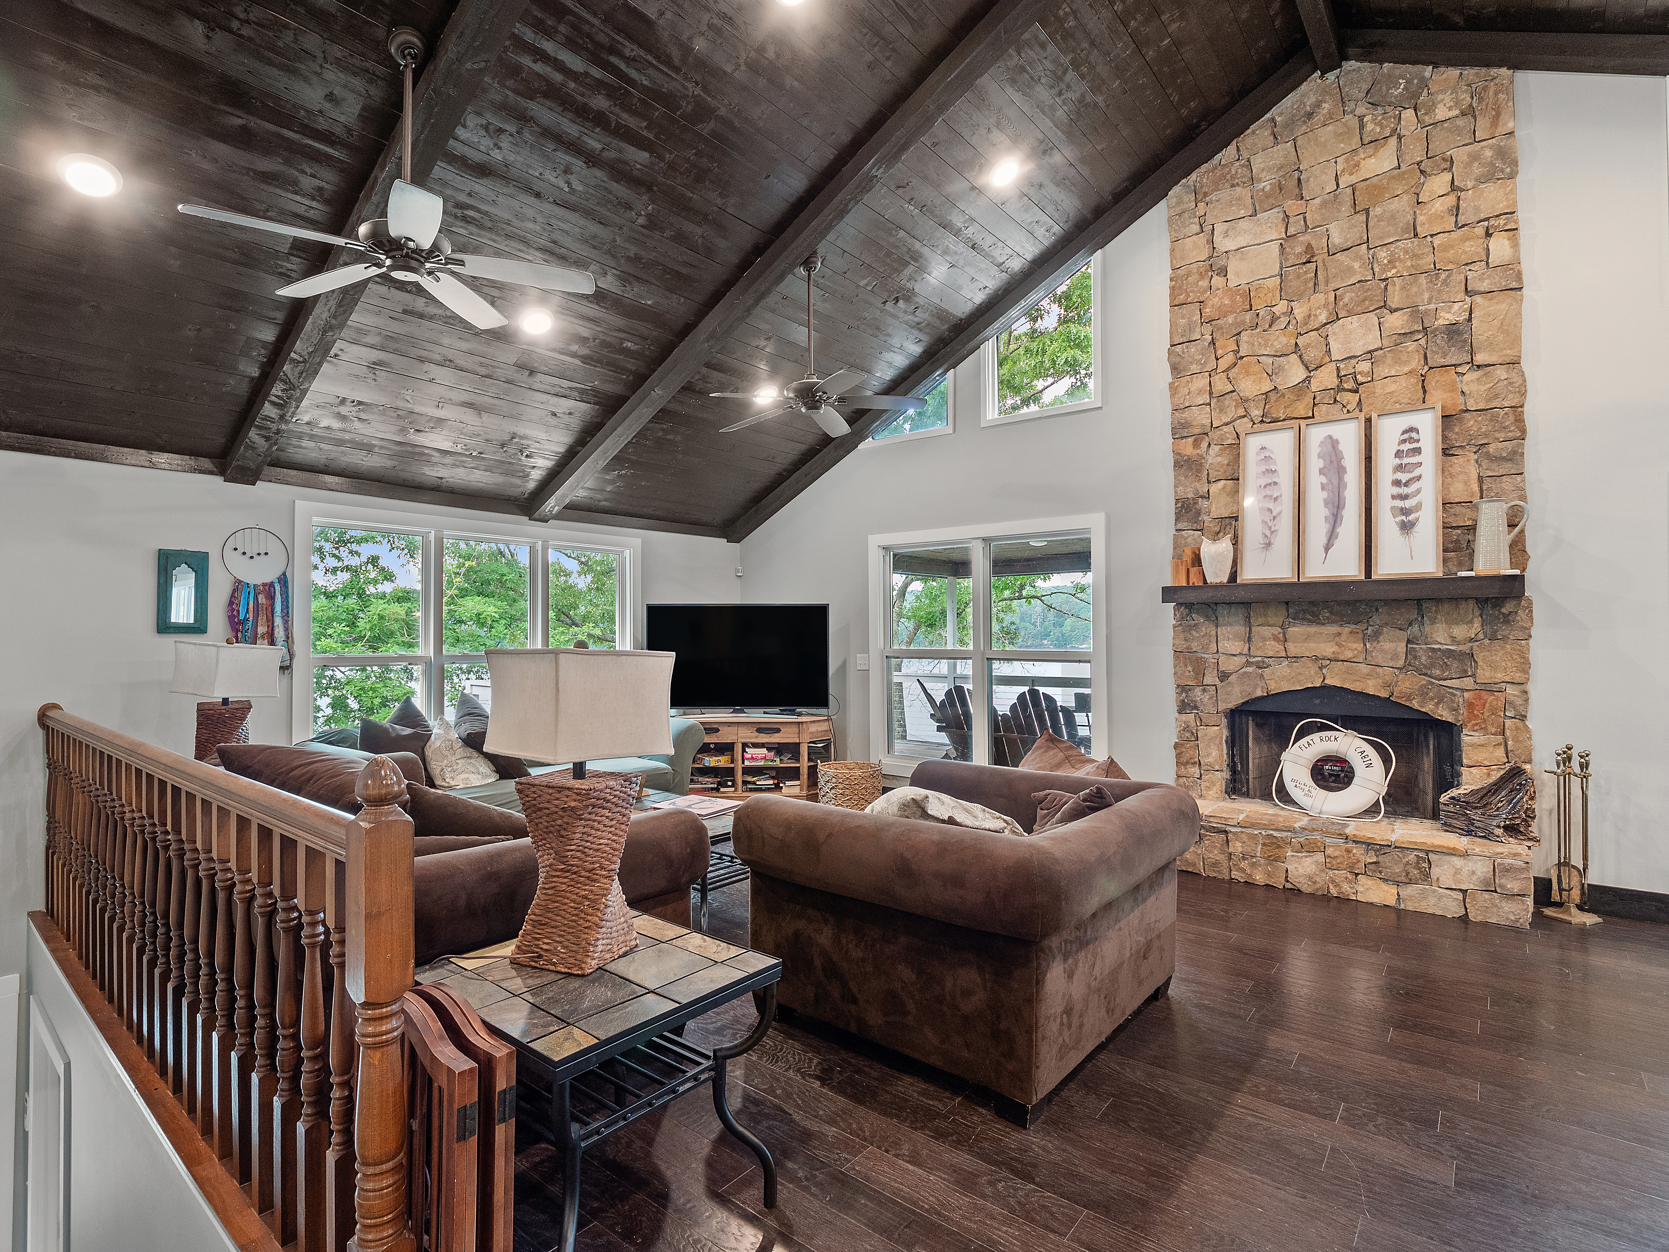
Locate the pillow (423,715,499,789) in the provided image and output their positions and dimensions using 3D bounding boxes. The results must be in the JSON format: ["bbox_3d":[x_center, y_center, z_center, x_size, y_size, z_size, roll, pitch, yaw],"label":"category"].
[{"bbox_3d":[-2.262,0.751,4.629,0.160,0.430,0.430,-19,-12,36],"label":"pillow"}]

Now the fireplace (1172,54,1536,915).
[{"bbox_3d":[2.698,-0.843,4.239,1.670,4.500,0.450,0,0,38],"label":"fireplace"}]

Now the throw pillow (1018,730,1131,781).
[{"bbox_3d":[1.157,0.692,3.697,0.480,0.420,0.170,0,-12,38],"label":"throw pillow"}]

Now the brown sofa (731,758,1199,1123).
[{"bbox_3d":[0.528,1.006,2.862,1.210,0.810,1.340,0,0,40],"label":"brown sofa"}]

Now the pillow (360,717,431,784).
[{"bbox_3d":[-2.529,0.741,4.483,0.160,0.430,0.430,-16,-10,37],"label":"pillow"}]

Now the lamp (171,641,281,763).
[{"bbox_3d":[-3.067,0.456,3.913,0.340,0.790,0.340,0,0,20],"label":"lamp"}]

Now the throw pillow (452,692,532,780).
[{"bbox_3d":[-2.171,0.691,4.876,0.160,0.470,0.470,-16,-10,37],"label":"throw pillow"}]

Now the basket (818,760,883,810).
[{"bbox_3d":[0.120,1.199,5.445,0.460,0.450,0.460,0,0,0],"label":"basket"}]

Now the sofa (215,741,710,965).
[{"bbox_3d":[-1.665,0.980,2.916,2.330,0.880,1.240,0,0,38],"label":"sofa"}]

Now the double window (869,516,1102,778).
[{"bbox_3d":[1.077,0.221,5.813,1.950,1.930,0.100,0,0,38],"label":"double window"}]

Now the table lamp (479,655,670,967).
[{"bbox_3d":[-0.645,0.435,1.953,0.340,0.790,0.340,0,0,38],"label":"table lamp"}]

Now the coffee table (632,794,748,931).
[{"bbox_3d":[-0.885,1.187,3.982,1.200,0.470,0.640,0,0,38],"label":"coffee table"}]

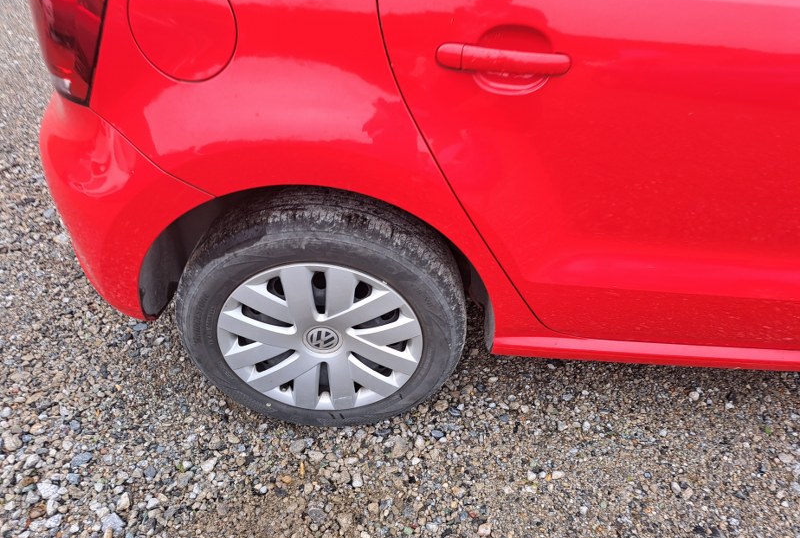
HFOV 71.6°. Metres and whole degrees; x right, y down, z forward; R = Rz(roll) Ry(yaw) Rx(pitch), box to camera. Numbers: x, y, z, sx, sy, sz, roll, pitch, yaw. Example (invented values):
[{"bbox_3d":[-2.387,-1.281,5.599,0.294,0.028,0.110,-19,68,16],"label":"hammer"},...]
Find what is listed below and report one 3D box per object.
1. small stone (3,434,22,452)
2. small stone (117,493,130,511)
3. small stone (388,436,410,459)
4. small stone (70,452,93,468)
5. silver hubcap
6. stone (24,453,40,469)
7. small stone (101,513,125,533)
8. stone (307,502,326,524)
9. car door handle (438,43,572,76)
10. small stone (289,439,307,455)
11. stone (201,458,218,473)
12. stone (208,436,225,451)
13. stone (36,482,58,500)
[{"bbox_3d":[-0.842,0.374,1.204,0.031,0.030,0.052,-29,49,-34],"label":"small stone"},{"bbox_3d":[-0.549,0.464,1.104,0.024,0.018,0.036,10,38,6],"label":"small stone"},{"bbox_3d":[0.000,0.400,1.246,0.037,0.028,0.058,20,40,18],"label":"small stone"},{"bbox_3d":[-0.678,0.406,1.185,0.037,0.018,0.031,-1,39,-6],"label":"small stone"},{"bbox_3d":[-0.153,0.143,1.109,0.400,0.400,0.050,2,37,-3],"label":"silver hubcap"},{"bbox_3d":[-0.768,0.402,1.159,0.025,0.019,0.033,18,39,16],"label":"stone"},{"bbox_3d":[-0.552,0.490,1.067,0.042,0.023,0.031,2,38,-4],"label":"small stone"},{"bbox_3d":[-0.167,0.494,1.121,0.037,0.020,0.021,30,46,29],"label":"stone"},{"bbox_3d":[0.137,-0.281,0.744,0.175,0.031,0.038,3,39,-1],"label":"car door handle"},{"bbox_3d":[-0.227,0.394,1.229,0.035,0.023,0.030,-23,46,-32],"label":"small stone"},{"bbox_3d":[-0.405,0.421,1.192,0.033,0.018,0.024,-30,50,-35],"label":"stone"},{"bbox_3d":[-0.404,0.383,1.224,0.031,0.023,0.030,-6,39,-14],"label":"stone"},{"bbox_3d":[-0.712,0.447,1.128,0.031,0.025,0.041,-28,49,-34],"label":"stone"}]

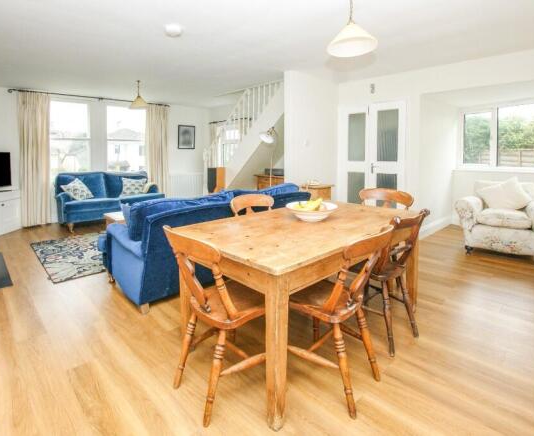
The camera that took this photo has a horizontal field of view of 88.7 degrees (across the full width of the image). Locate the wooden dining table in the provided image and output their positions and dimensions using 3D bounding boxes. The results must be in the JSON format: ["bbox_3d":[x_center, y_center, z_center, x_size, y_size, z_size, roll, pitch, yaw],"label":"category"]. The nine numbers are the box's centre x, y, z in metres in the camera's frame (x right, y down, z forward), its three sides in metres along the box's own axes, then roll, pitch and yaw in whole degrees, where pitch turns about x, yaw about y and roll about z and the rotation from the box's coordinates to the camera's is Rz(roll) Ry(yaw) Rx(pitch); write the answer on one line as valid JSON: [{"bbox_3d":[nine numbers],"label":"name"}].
[{"bbox_3d":[0.312,0.406,1.965,1.650,0.775,0.970,-10,15,-41],"label":"wooden dining table"}]

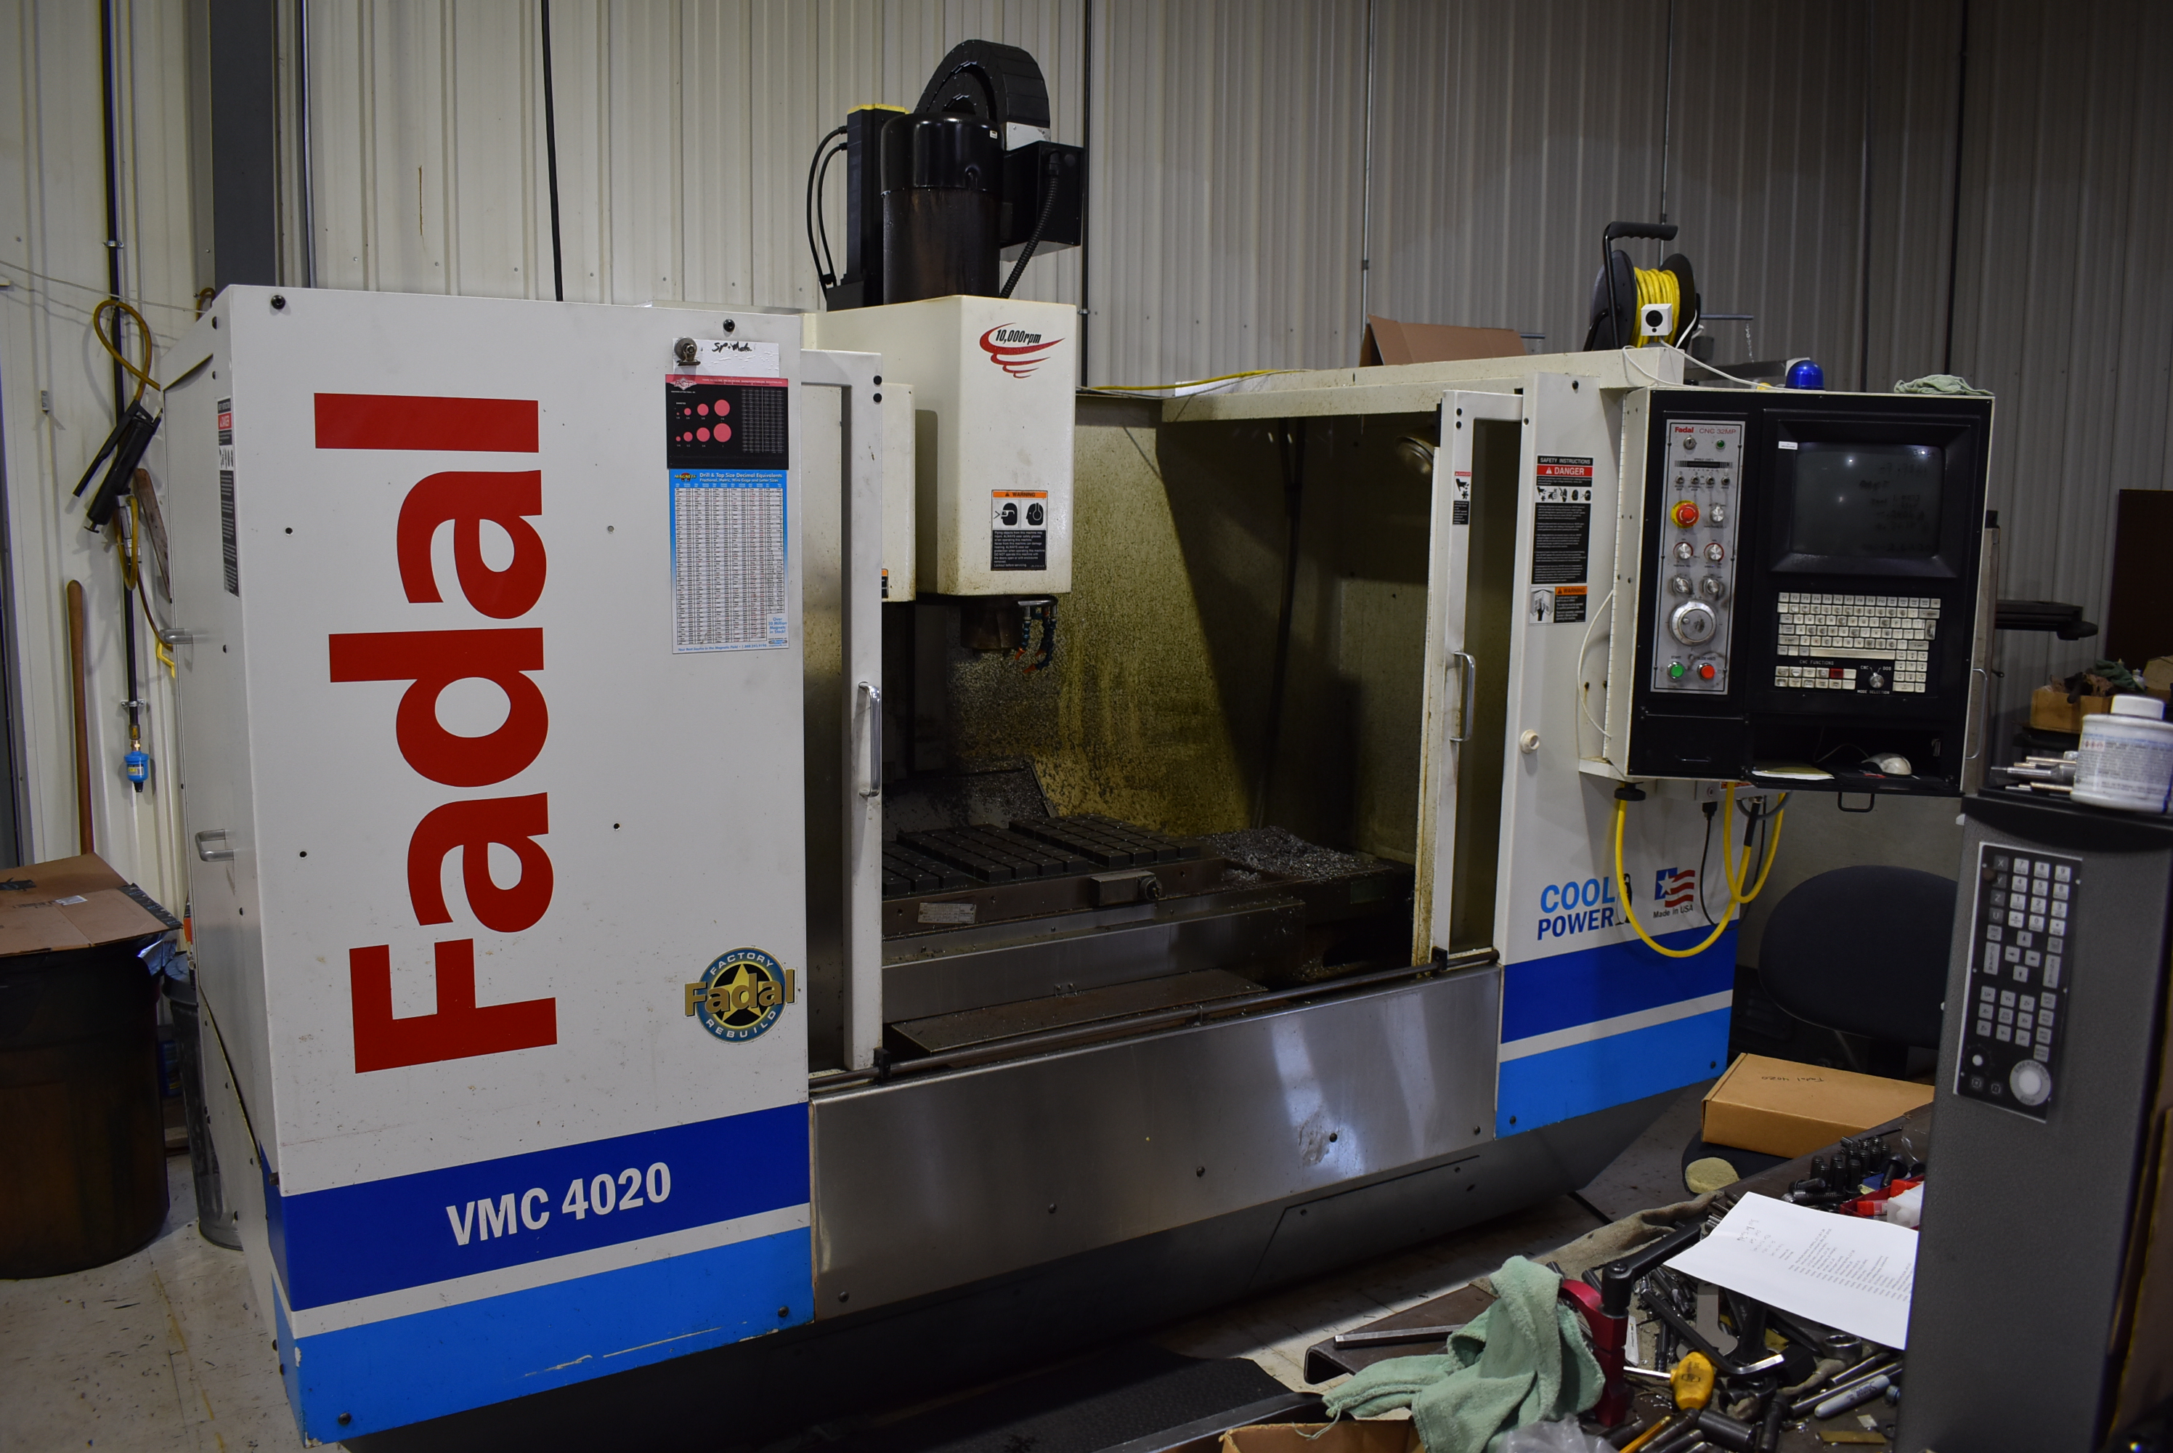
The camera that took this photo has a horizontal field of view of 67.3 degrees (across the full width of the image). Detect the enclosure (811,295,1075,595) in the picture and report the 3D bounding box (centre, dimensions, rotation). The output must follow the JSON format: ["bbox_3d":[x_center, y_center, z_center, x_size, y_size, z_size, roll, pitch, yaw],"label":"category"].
[{"bbox_3d":[-0.322,-0.597,3.534,0.270,0.585,0.700,-4,9,-32],"label":"enclosure"}]

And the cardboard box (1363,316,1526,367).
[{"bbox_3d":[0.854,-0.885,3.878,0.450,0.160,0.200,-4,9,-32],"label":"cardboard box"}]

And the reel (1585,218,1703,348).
[{"bbox_3d":[1.118,-0.866,3.220,0.180,0.310,0.250,1,8,1],"label":"reel"}]

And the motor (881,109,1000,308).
[{"bbox_3d":[-0.311,-1.074,3.458,0.250,0.410,0.250,1,8,0],"label":"motor"}]

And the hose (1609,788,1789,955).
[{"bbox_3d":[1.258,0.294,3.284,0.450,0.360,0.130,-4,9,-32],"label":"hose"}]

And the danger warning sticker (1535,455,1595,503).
[{"bbox_3d":[0.923,-0.473,3.110,0.157,0.087,0.006,-4,9,-32],"label":"danger warning sticker"}]

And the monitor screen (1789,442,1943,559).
[{"bbox_3d":[1.412,-0.409,2.883,0.265,0.200,0.030,2,8,9],"label":"monitor screen"}]

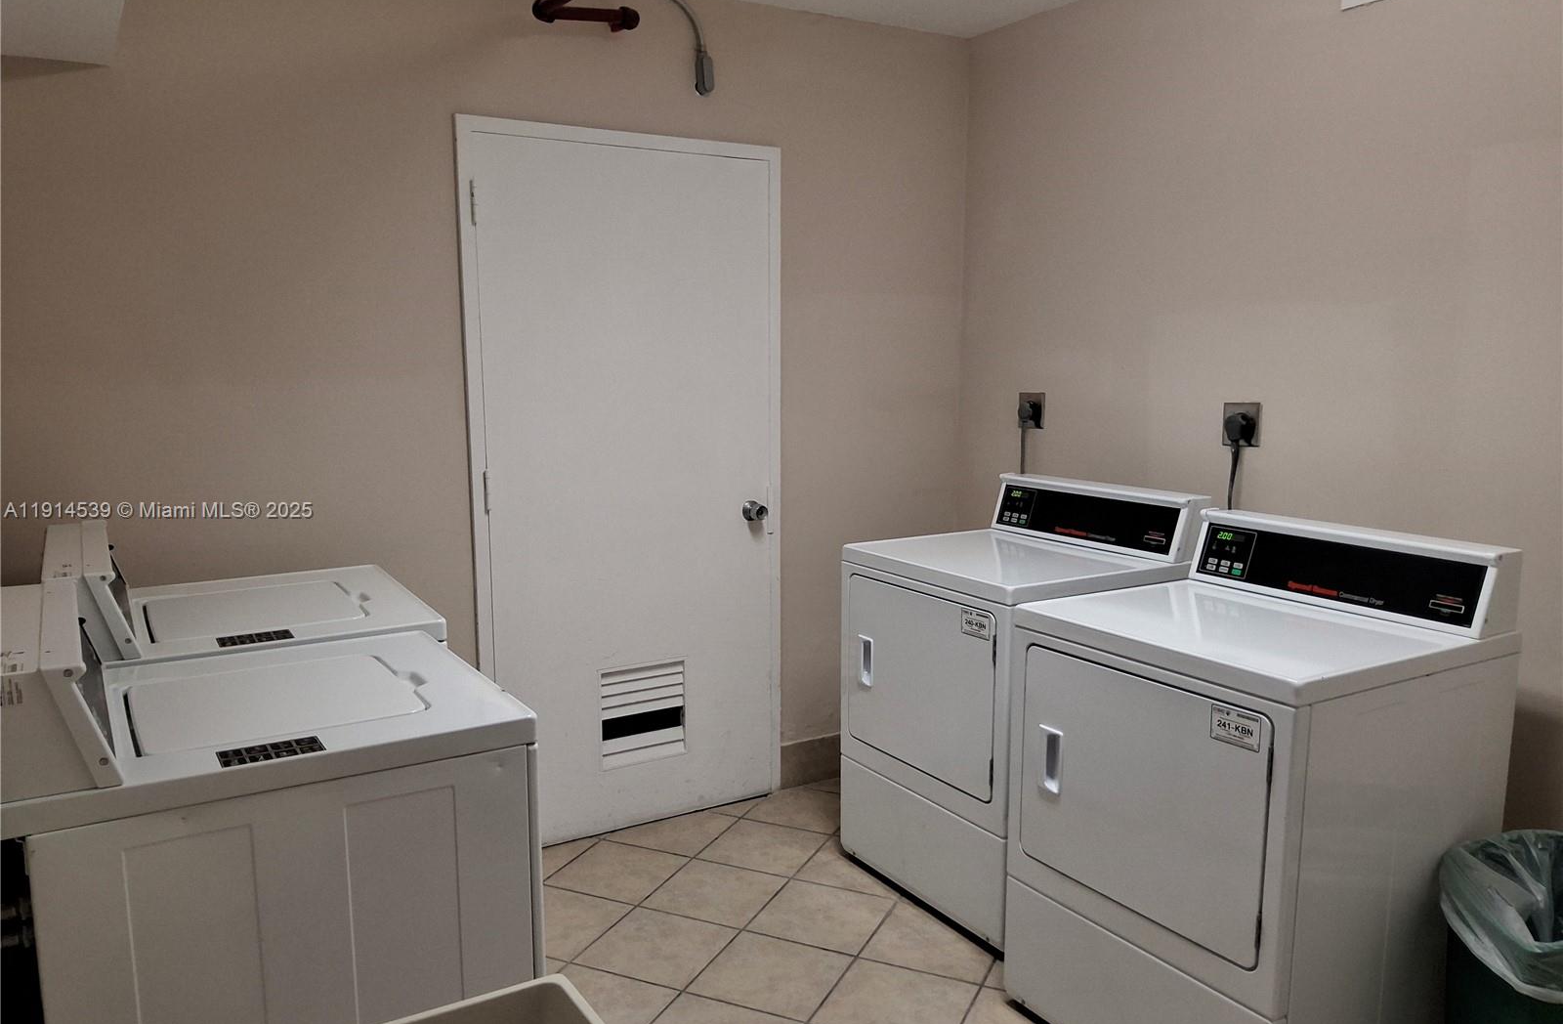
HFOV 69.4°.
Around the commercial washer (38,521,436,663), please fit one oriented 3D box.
[{"bbox_3d":[-1.171,0.590,2.487,0.711,1.083,0.652,-5,9,-31],"label":"commercial washer"}]

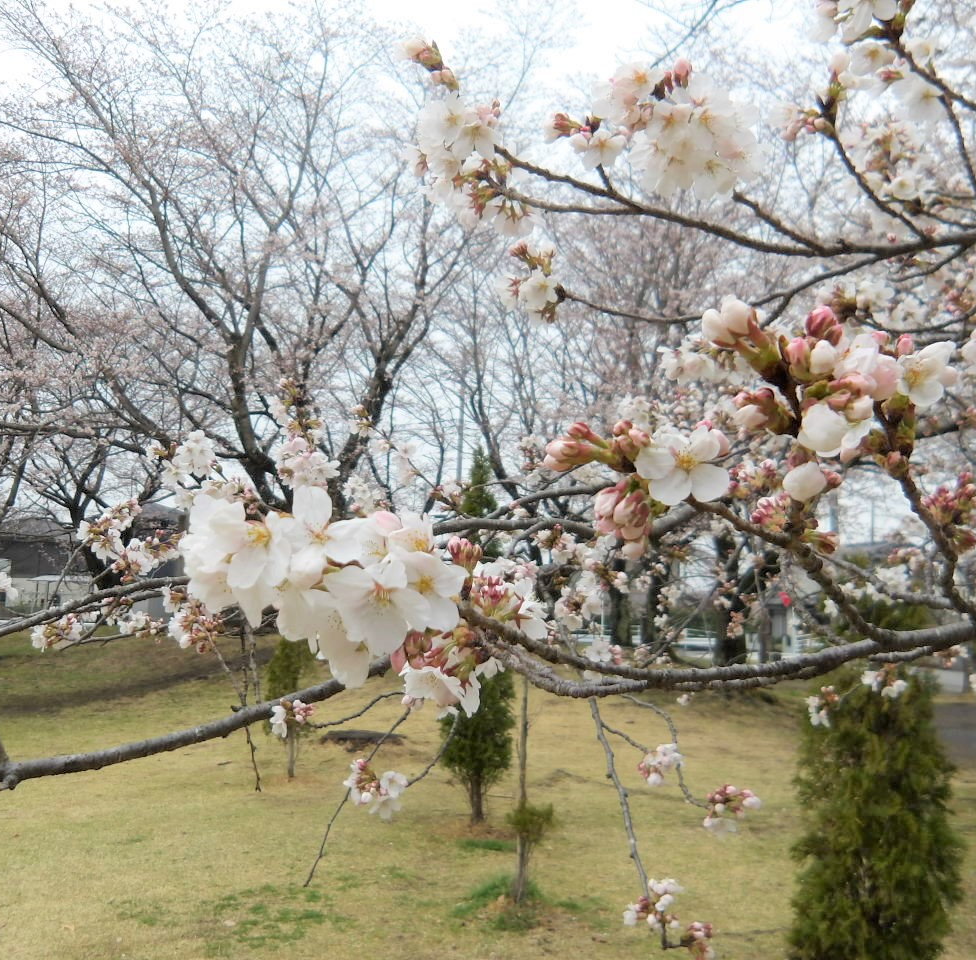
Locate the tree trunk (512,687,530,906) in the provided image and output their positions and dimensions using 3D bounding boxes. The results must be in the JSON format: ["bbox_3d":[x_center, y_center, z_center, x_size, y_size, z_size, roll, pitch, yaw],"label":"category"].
[{"bbox_3d":[0.161,1.507,4.800,0.065,1.080,0.060,2,-6,0],"label":"tree trunk"}]

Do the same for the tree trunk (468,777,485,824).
[{"bbox_3d":[-0.073,2.022,6.300,0.090,0.310,0.090,0,-6,0],"label":"tree trunk"}]

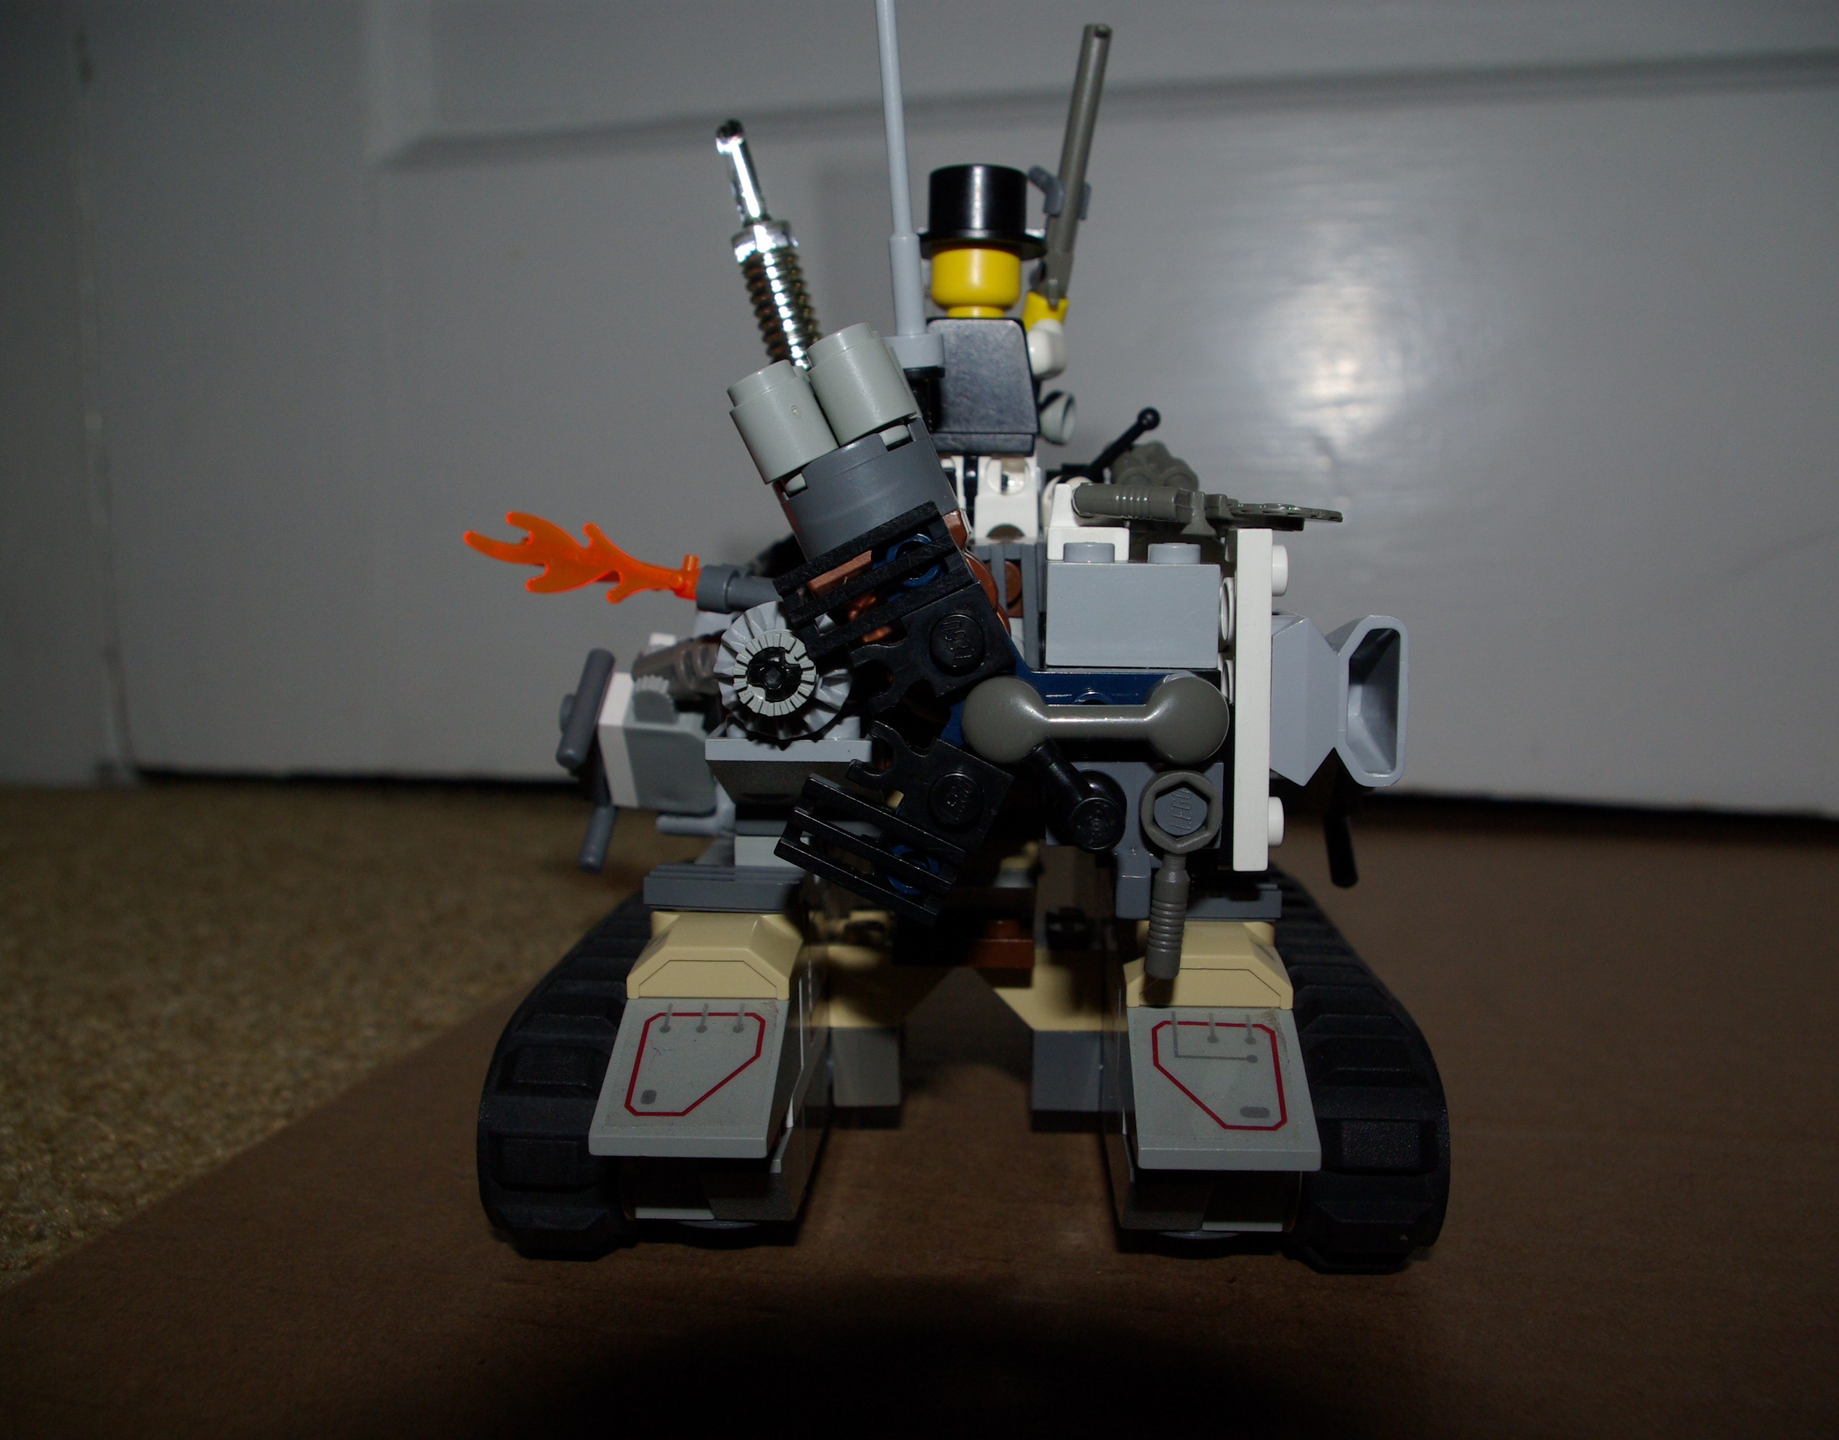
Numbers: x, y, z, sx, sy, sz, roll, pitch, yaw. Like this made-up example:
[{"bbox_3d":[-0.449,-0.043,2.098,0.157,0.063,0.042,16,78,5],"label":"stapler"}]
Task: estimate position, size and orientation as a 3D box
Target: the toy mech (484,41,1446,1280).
[{"bbox_3d":[0.004,-0.018,0.195,0.095,0.126,0.116,0,4,4],"label":"toy mech"}]

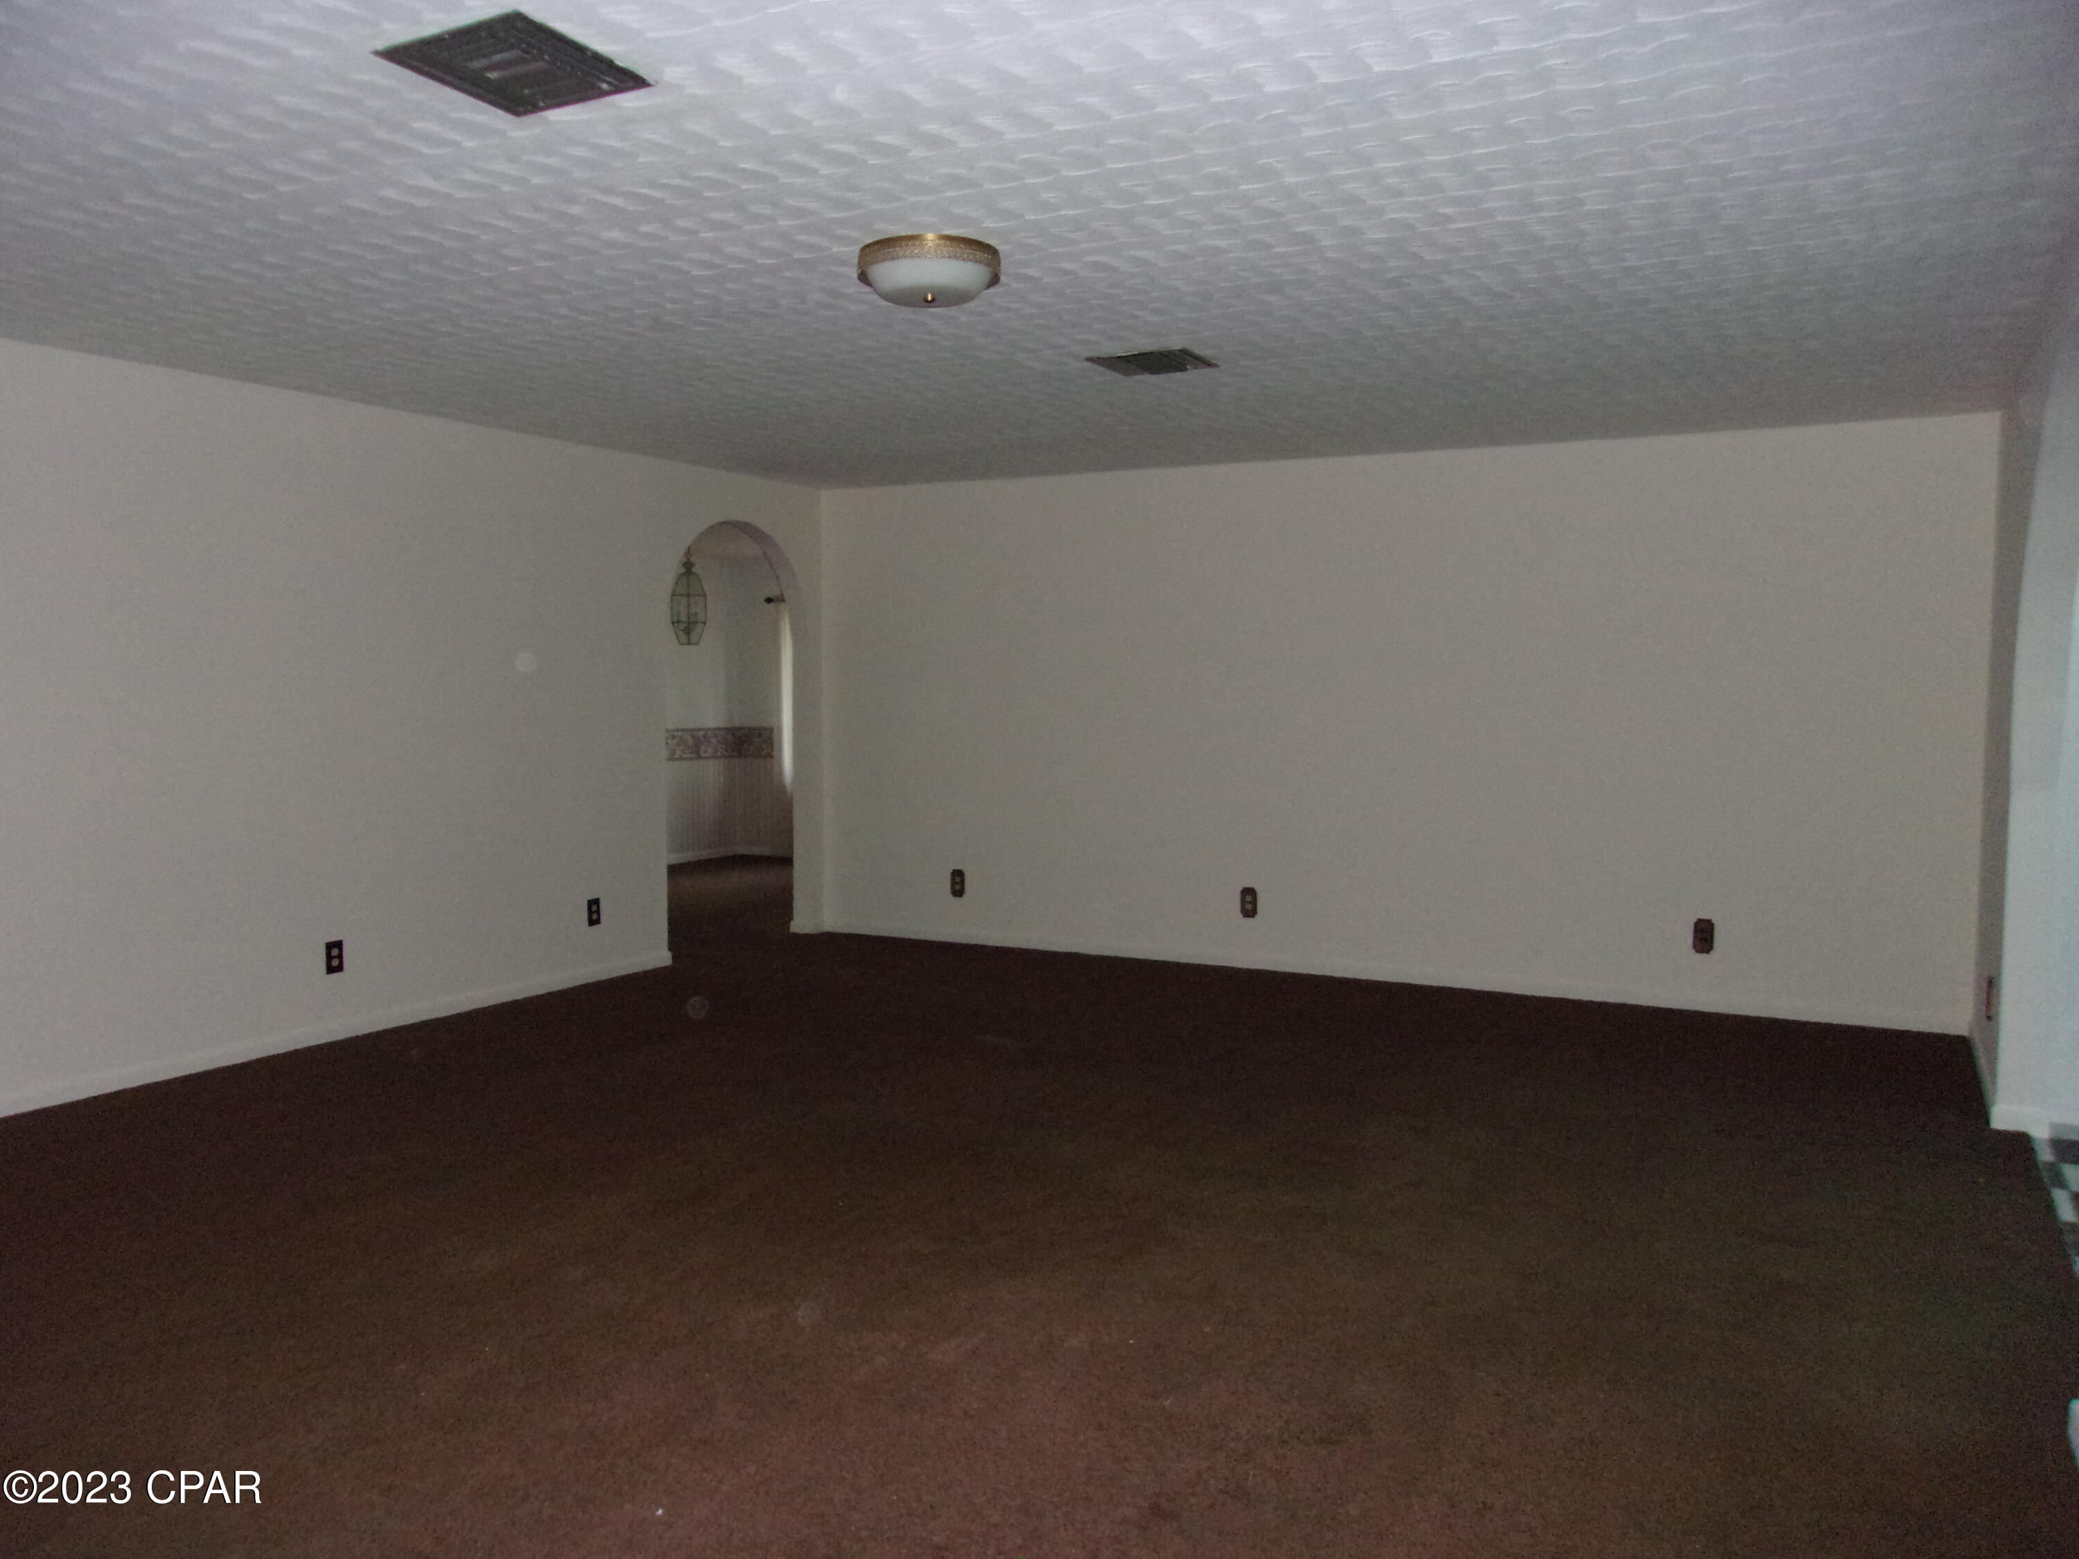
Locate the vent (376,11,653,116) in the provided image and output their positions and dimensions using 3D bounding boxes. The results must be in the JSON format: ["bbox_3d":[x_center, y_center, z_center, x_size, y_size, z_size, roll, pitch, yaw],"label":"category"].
[{"bbox_3d":[-0.888,-1.192,2.757,0.340,0.030,0.340,2,4,27],"label":"vent"}]

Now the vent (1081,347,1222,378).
[{"bbox_3d":[0.372,-1.339,5.280,0.340,0.030,0.340,2,4,29],"label":"vent"}]

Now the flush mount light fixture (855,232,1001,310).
[{"bbox_3d":[-0.267,-1.218,3.945,0.345,0.116,0.345,0,3,0],"label":"flush mount light fixture"}]

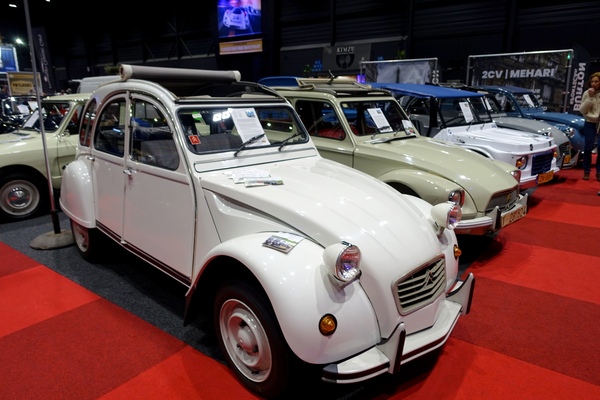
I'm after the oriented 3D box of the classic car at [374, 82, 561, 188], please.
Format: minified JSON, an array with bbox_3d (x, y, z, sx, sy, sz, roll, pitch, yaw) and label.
[{"bbox_3d":[1.883,-0.973,6.085,1.530,1.630,3.520,-13,19,-39],"label":"classic car"}]

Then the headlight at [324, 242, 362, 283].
[{"bbox_3d":[0.150,0.246,1.668,0.165,0.170,0.160,-14,19,-42],"label":"headlight"}]

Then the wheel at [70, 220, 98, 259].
[{"bbox_3d":[-1.890,0.234,3.636,0.130,0.600,0.600,-14,19,-42],"label":"wheel"}]

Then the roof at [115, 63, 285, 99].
[{"bbox_3d":[-0.897,-0.991,3.167,1.040,0.130,0.130,-14,19,-42],"label":"roof"}]

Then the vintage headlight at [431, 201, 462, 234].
[{"bbox_3d":[0.812,0.083,2.273,0.165,0.170,0.160,-14,19,-42],"label":"vintage headlight"}]

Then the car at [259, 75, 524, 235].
[{"bbox_3d":[0.577,-0.587,4.789,1.500,1.560,3.870,-13,19,-40],"label":"car"}]

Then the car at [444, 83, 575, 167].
[{"bbox_3d":[3.134,-1.399,7.743,1.480,1.600,3.830,-12,18,-38],"label":"car"}]

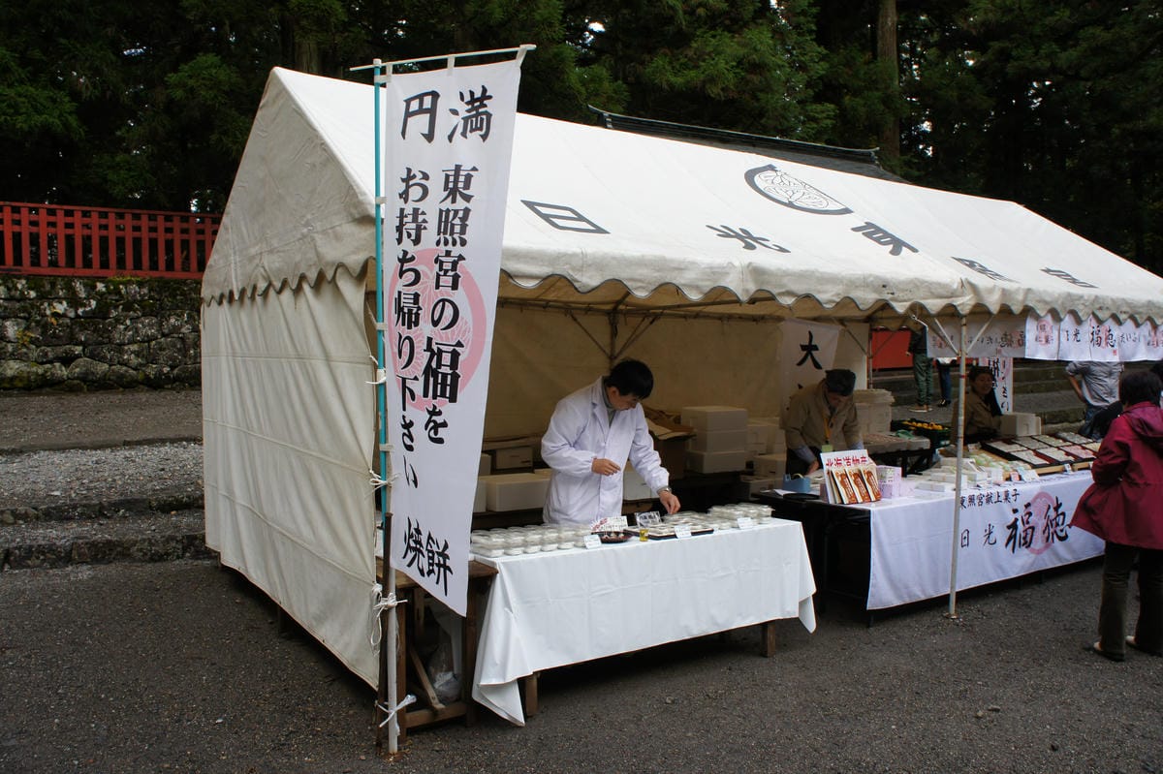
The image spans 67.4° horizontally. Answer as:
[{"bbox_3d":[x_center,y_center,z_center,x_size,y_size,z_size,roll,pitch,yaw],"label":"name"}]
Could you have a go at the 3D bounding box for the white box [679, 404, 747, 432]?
[{"bbox_3d":[1.251,0.305,8.135,0.484,0.191,0.355,-1,4,-33],"label":"white box"}]

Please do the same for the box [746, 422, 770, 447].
[{"bbox_3d":[1.468,0.389,7.147,0.190,0.150,0.250,-2,3,-32],"label":"box"}]

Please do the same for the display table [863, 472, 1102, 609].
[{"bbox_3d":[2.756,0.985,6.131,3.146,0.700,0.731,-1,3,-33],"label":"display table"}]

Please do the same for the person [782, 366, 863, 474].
[{"bbox_3d":[1.675,0.601,6.060,0.530,1.380,0.500,0,4,-20],"label":"person"}]

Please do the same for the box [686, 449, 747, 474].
[{"bbox_3d":[1.215,0.672,8.074,0.485,0.178,0.345,-1,4,-33],"label":"box"}]

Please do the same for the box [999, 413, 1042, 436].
[{"bbox_3d":[3.754,0.330,7.477,0.316,0.160,0.148,-1,4,-33],"label":"box"}]

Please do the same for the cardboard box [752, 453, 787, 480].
[{"bbox_3d":[1.568,0.644,7.150,0.190,0.150,0.250,-2,3,-32],"label":"cardboard box"}]

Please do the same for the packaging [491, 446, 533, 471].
[{"bbox_3d":[-0.471,0.480,5.951,0.270,0.150,0.190,-2,3,-30],"label":"packaging"}]

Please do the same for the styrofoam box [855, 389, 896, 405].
[{"bbox_3d":[2.848,0.103,8.645,0.300,0.120,0.320,-2,3,-30],"label":"styrofoam box"}]

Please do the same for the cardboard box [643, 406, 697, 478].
[{"bbox_3d":[0.707,0.474,7.356,0.450,0.520,0.400,-1,4,-33],"label":"cardboard box"}]

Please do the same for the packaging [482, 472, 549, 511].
[{"bbox_3d":[-0.458,0.733,6.095,0.480,0.178,0.360,-1,4,-33],"label":"packaging"}]

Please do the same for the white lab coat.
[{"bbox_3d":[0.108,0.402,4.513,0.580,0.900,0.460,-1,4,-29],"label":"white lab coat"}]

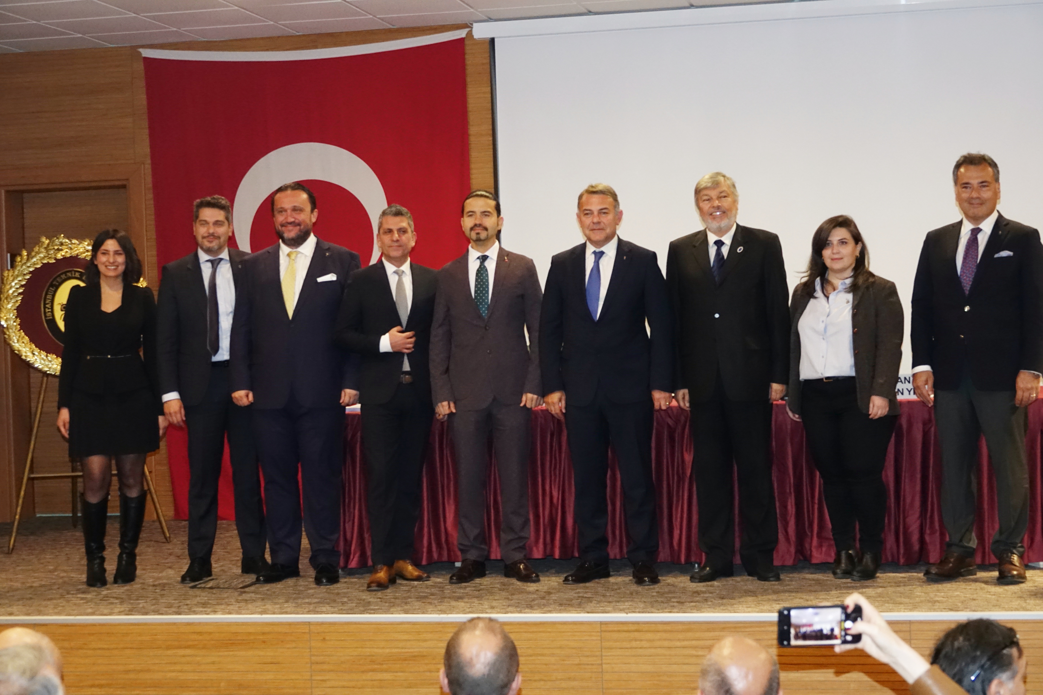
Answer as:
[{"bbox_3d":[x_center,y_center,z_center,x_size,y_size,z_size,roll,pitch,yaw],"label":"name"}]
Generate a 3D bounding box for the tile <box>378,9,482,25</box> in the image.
[{"bbox_3d":[-0.520,-1.934,11.038,0.600,0.018,0.451,-2,1,11],"label":"tile"}]

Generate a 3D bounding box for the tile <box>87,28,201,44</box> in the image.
[{"bbox_3d":[-2.267,-1.873,11.317,0.598,0.025,0.437,-2,1,12],"label":"tile"}]

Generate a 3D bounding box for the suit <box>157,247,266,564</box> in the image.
[{"bbox_3d":[-1.476,0.279,9.080,0.540,1.520,0.330,-2,1,0],"label":"suit"}]

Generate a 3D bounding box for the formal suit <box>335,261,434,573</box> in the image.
[{"bbox_3d":[-0.614,0.299,8.680,0.510,1.410,0.330,-2,1,-9],"label":"formal suit"}]

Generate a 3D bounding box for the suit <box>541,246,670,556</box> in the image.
[{"bbox_3d":[0.381,0.239,8.539,0.585,1.482,0.340,-2,1,8],"label":"suit"}]

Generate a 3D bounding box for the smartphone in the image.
[{"bbox_3d":[0.545,0.509,3.450,0.153,0.074,0.009,-3,6,-3],"label":"smartphone"}]

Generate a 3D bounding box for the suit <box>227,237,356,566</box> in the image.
[{"bbox_3d":[-1.071,0.258,8.875,0.600,1.568,0.370,-2,1,2],"label":"suit"}]

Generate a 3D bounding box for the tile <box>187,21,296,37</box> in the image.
[{"bbox_3d":[-1.682,-1.890,11.195,0.598,0.025,0.437,-2,1,12],"label":"tile"}]

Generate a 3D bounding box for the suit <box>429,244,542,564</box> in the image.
[{"bbox_3d":[-0.164,0.261,8.709,0.510,1.478,0.330,-2,1,3],"label":"suit"}]

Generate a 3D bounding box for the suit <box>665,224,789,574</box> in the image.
[{"bbox_3d":[0.924,0.231,8.460,0.550,1.560,0.340,-2,1,13],"label":"suit"}]

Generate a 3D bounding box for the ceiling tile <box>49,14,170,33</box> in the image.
[{"bbox_3d":[-2.386,-1.865,10.871,0.600,0.018,0.600,-2,1,11],"label":"ceiling tile"}]

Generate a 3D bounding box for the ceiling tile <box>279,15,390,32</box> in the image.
[{"bbox_3d":[-1.097,-1.907,11.073,0.598,0.025,0.437,-2,1,12],"label":"ceiling tile"}]

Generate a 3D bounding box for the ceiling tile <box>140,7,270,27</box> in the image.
[{"bbox_3d":[-1.787,-1.875,10.689,0.598,0.025,0.598,-2,1,12],"label":"ceiling tile"}]

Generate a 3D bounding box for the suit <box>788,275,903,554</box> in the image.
[{"bbox_3d":[1.449,0.301,8.420,0.510,1.240,0.320,-1,1,22],"label":"suit"}]

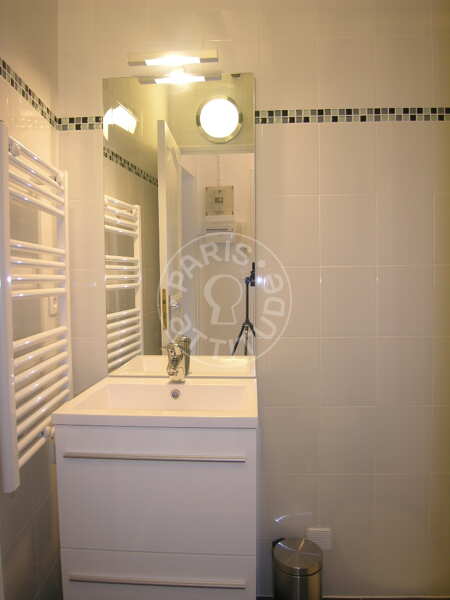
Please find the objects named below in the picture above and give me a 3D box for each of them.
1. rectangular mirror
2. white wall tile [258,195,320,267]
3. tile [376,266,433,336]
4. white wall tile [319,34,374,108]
[{"bbox_3d":[-0.165,-0.261,1.492,0.545,1.085,0.015,0,2,3],"label":"rectangular mirror"},{"bbox_3d":[0.239,-0.240,1.484,0.200,0.250,0.010,0,2,3],"label":"white wall tile"},{"bbox_3d":[0.669,0.006,1.544,0.208,0.259,0.010,-1,3,2],"label":"tile"},{"bbox_3d":[0.428,-0.801,1.455,0.200,0.250,0.010,-1,3,2],"label":"white wall tile"}]

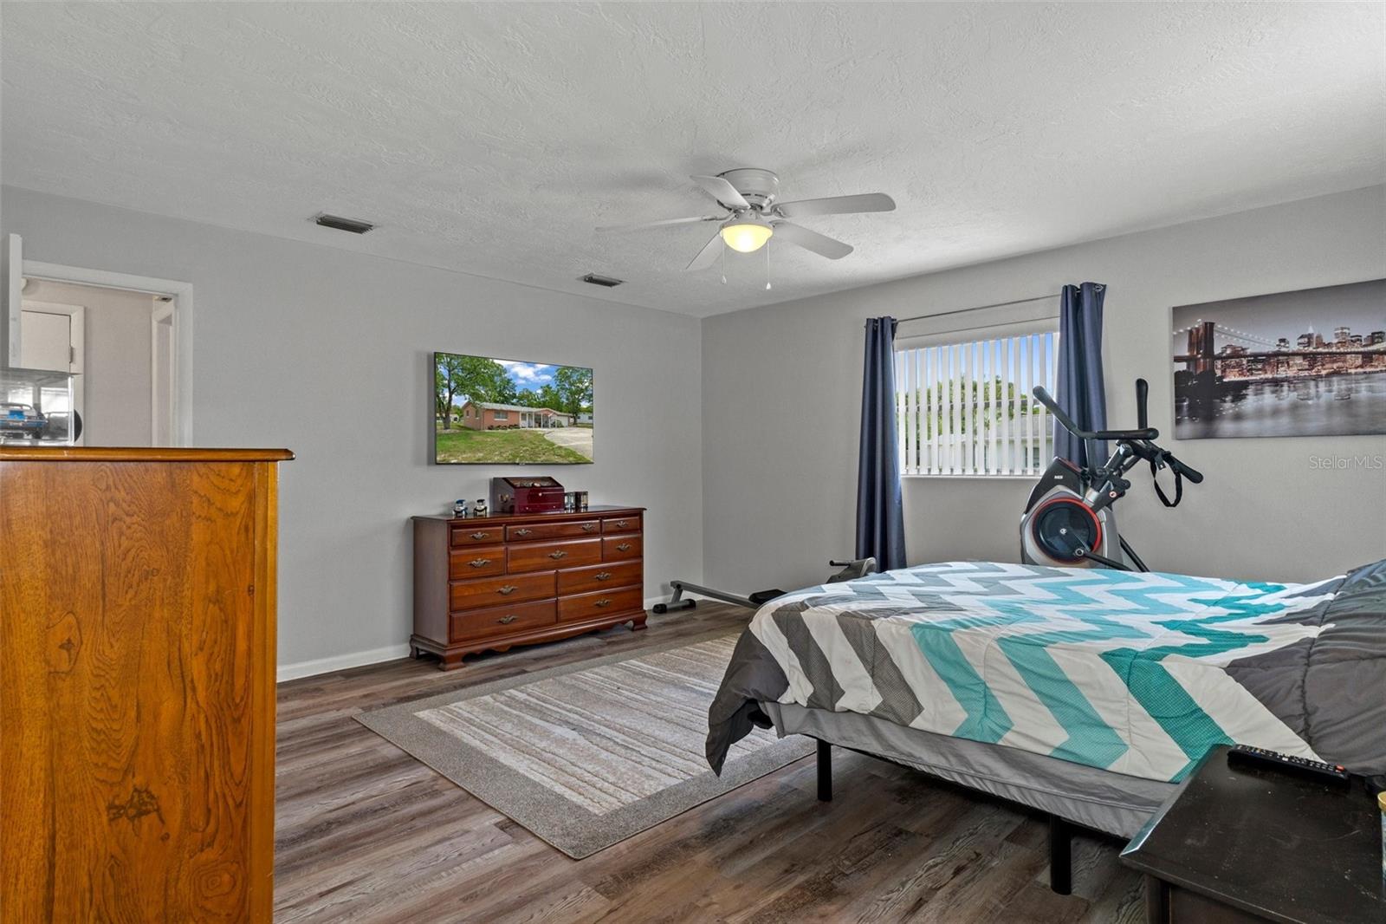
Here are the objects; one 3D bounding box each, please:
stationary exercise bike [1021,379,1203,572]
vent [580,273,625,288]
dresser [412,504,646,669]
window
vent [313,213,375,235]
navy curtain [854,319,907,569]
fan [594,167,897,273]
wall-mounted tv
[{"bbox_3d":[2.141,0.422,3.333,0.646,1.656,1.121,0,1,-43],"label":"stationary exercise bike"},{"bbox_3d":[-0.626,-1.230,4.746,0.298,0.018,0.207,0,1,-43],"label":"vent"},{"bbox_3d":[-1.048,0.785,4.728,1.525,0.879,0.475,0,1,-43],"label":"dresser"},{"bbox_3d":[1.778,-0.328,4.327,0.081,0.838,1.121,0,1,-43],"label":"window"},{"bbox_3d":[-1.810,-1.220,3.591,0.283,0.018,0.217,0,1,-43],"label":"vent"},{"bbox_3d":[1.264,0.101,4.682,0.121,2.161,0.394,0,1,-43],"label":"navy curtain"},{"bbox_3d":[0.226,-1.052,3.007,1.313,0.328,1.313,0,1,-43],"label":"fan"},{"bbox_3d":[-1.197,-0.339,4.769,1.197,0.709,0.066,0,1,-43],"label":"wall-mounted tv"}]

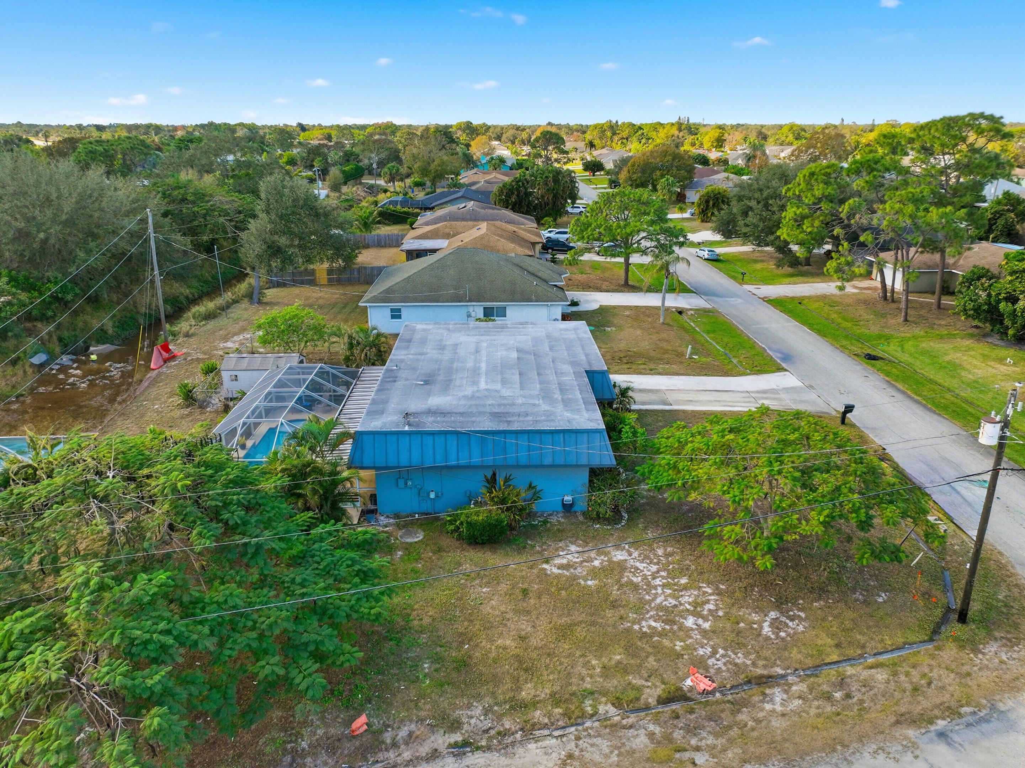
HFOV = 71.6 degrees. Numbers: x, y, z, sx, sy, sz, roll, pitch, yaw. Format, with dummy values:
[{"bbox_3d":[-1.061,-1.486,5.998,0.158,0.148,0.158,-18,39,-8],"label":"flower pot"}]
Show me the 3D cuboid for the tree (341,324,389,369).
[{"bbox_3d":[-10.273,-2.572,49.388,3.321,3.201,2.923,0,20,0],"label":"tree"}]

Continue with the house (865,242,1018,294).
[{"bbox_3d":[45.114,-10.660,68.423,15.100,4.900,16.000,0,20,0],"label":"house"}]

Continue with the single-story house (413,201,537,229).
[{"bbox_3d":[-5.108,-24.570,106.357,17.100,4.600,19.000,0,20,0],"label":"single-story house"}]

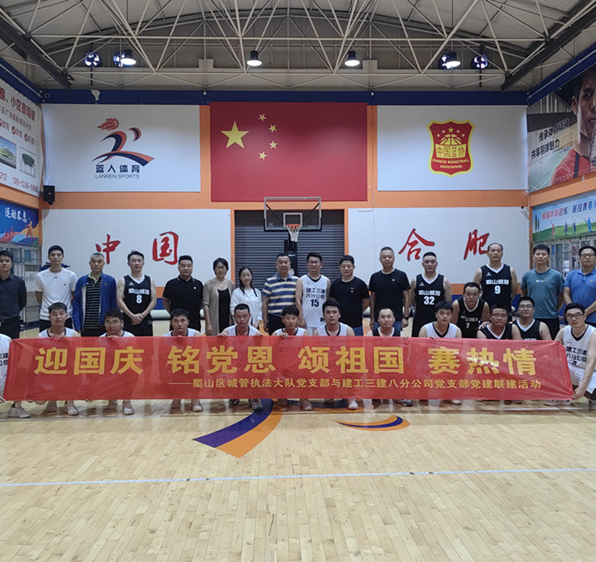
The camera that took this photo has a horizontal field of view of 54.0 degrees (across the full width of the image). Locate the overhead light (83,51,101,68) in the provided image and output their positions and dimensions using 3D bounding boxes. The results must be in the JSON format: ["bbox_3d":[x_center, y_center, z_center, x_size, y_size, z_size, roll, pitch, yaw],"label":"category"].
[{"bbox_3d":[-7.302,-7.871,20.800,0.600,0.600,0.400,-1,0,-3],"label":"overhead light"}]

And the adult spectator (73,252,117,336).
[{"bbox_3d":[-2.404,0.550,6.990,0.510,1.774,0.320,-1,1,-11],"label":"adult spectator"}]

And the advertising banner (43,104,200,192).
[{"bbox_3d":[-6.144,-4.640,20.404,5.460,3.051,0.050,-1,0,-2],"label":"advertising banner"}]

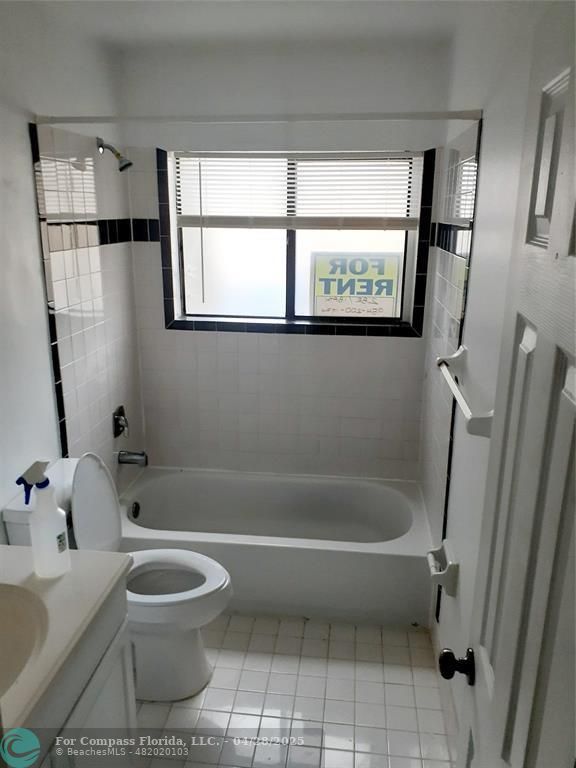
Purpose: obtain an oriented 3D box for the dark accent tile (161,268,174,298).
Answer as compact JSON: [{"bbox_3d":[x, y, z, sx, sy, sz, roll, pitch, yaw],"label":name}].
[{"bbox_3d":[-0.607,-0.508,3.043,0.051,0.152,0.010,2,16,6],"label":"dark accent tile"}]

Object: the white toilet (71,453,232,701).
[{"bbox_3d":[-0.568,0.691,2.268,0.706,0.862,0.394,2,15,6],"label":"white toilet"}]

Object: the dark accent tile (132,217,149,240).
[{"bbox_3d":[-0.738,-0.767,3.012,0.084,0.108,0.010,2,15,6],"label":"dark accent tile"}]

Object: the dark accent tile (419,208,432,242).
[{"bbox_3d":[0.646,-0.756,2.829,0.052,0.156,0.010,2,15,6],"label":"dark accent tile"}]

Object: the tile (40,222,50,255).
[{"bbox_3d":[-0.889,-0.530,2.173,0.010,0.151,0.051,2,15,6],"label":"tile"}]

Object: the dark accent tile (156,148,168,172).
[{"bbox_3d":[-0.606,-1.083,2.889,0.051,0.095,0.010,2,15,6],"label":"dark accent tile"}]

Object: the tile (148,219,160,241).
[{"bbox_3d":[-0.668,-0.761,2.985,0.053,0.109,0.010,2,15,6],"label":"tile"}]

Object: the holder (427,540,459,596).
[{"bbox_3d":[0.516,0.610,2.013,0.085,0.115,0.173,2,15,6],"label":"holder"}]

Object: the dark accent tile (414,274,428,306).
[{"bbox_3d":[0.643,-0.456,2.912,0.052,0.155,0.010,2,15,6],"label":"dark accent tile"}]

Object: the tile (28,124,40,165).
[{"bbox_3d":[-0.887,-0.827,2.092,0.010,0.150,0.051,2,15,6],"label":"tile"}]

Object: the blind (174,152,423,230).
[{"bbox_3d":[0.036,-0.947,2.939,1.203,0.357,0.045,2,15,6],"label":"blind"}]

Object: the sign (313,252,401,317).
[{"bbox_3d":[0.341,-0.502,3.059,0.446,0.327,0.010,2,15,6],"label":"sign"}]

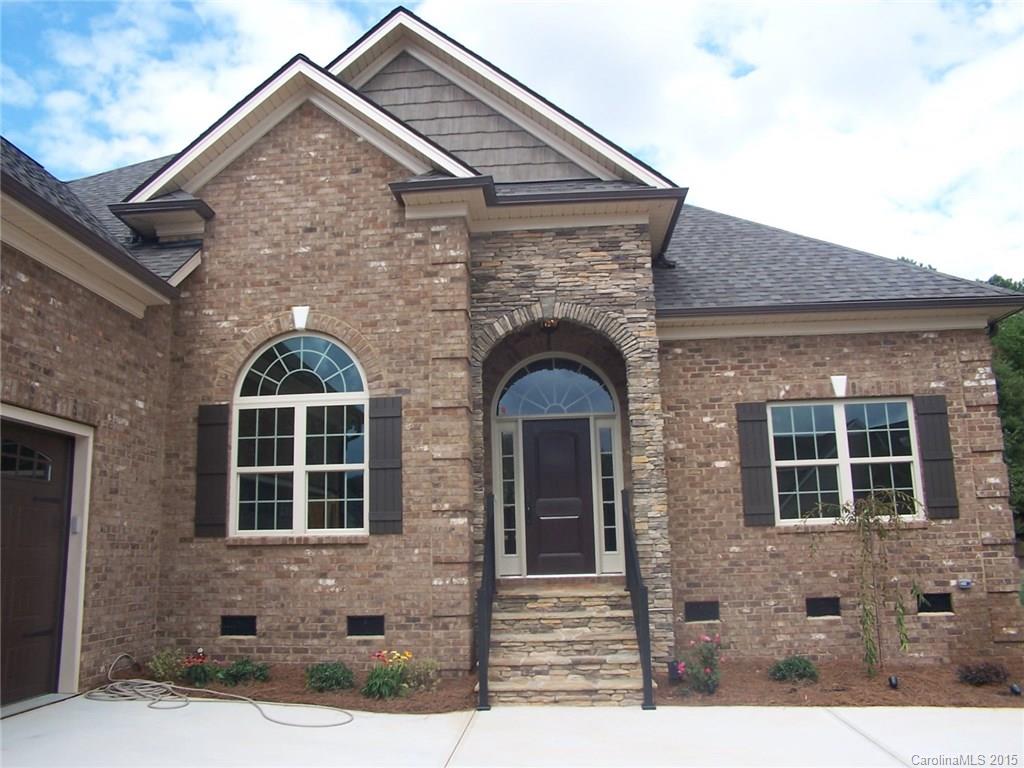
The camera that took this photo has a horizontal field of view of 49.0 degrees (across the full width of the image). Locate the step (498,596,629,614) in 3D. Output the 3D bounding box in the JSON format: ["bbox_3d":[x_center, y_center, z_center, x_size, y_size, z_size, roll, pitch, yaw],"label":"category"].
[{"bbox_3d":[0.551,2.359,12.009,1.600,0.190,0.320,-2,-9,2],"label":"step"}]

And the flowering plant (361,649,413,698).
[{"bbox_3d":[-1.257,2.898,11.255,0.481,0.486,0.460,-2,-11,5],"label":"flowering plant"}]

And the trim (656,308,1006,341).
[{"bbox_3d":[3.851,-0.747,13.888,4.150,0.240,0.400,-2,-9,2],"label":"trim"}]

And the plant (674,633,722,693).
[{"bbox_3d":[1.935,2.855,11.445,0.414,0.596,0.420,-2,-11,5],"label":"plant"}]

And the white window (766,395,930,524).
[{"bbox_3d":[4.150,0.950,13.935,1.820,1.530,0.120,-2,-11,5],"label":"white window"}]

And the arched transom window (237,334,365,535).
[{"bbox_3d":[-2.395,0.527,12.697,1.570,2.320,0.130,-2,-11,5],"label":"arched transom window"}]

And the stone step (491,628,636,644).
[{"bbox_3d":[0.528,2.537,11.400,1.580,0.150,0.340,-2,-11,5],"label":"stone step"}]

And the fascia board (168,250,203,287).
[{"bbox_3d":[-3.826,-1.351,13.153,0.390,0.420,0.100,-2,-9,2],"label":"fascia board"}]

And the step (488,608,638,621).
[{"bbox_3d":[0.541,2.389,11.763,1.580,0.130,0.340,-2,-11,5],"label":"step"}]

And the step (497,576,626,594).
[{"bbox_3d":[0.565,2.198,12.144,1.550,0.160,0.380,-2,-11,5],"label":"step"}]

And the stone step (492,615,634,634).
[{"bbox_3d":[0.541,2.514,11.793,1.600,0.190,0.320,-2,-9,2],"label":"stone step"}]

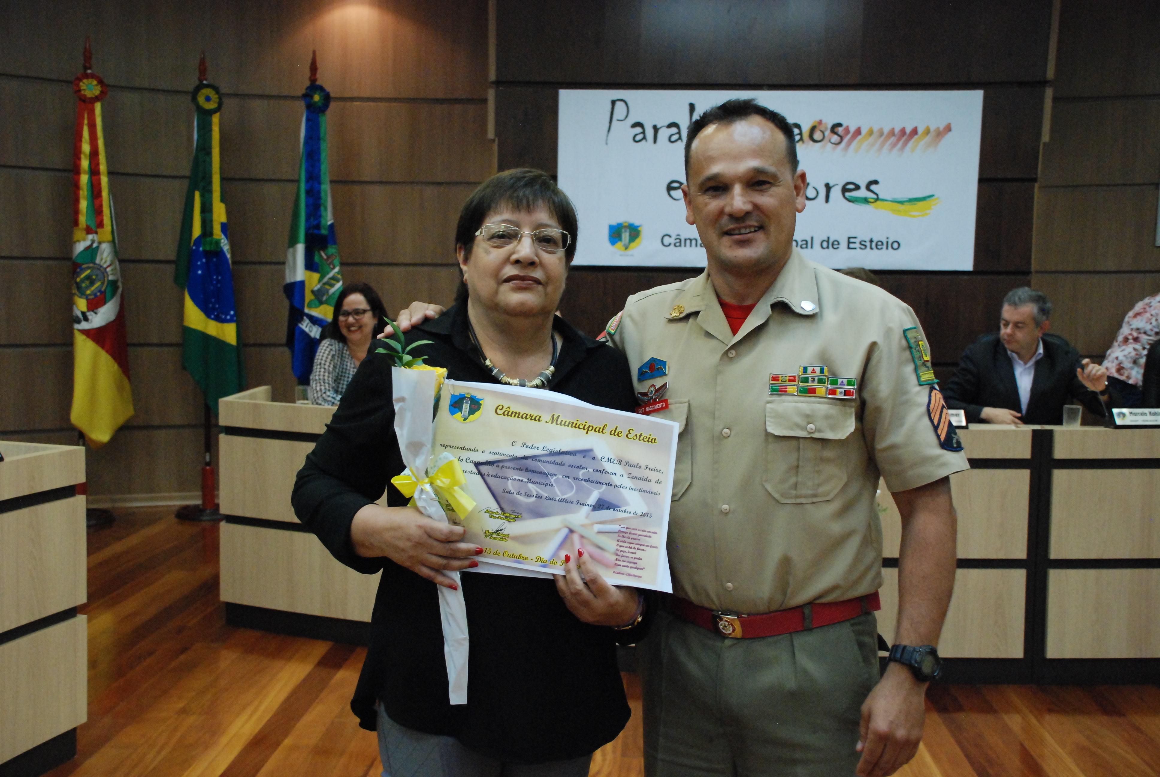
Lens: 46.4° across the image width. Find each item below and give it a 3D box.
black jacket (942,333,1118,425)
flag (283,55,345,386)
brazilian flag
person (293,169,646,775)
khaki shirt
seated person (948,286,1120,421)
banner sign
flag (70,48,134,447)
[{"bbox_3d":[1.785,0.147,5.421,0.680,0.720,0.420,1,4,9],"label":"black jacket"},{"bbox_3d":[-1.620,-0.965,8.250,0.380,2.150,0.300,0,4,-9],"label":"flag"},{"bbox_3d":[-2.268,-0.855,8.300,0.430,2.200,0.300,0,4,-13],"label":"brazilian flag"},{"bbox_3d":[-0.160,0.481,1.913,0.500,1.580,0.430,1,4,-2],"label":"person"},{"bbox_3d":[0.284,0.060,1.950,0.540,0.520,0.320,2,4,21],"label":"khaki shirt"},{"bbox_3d":[1.771,0.249,5.388,0.680,1.300,0.750,1,4,9],"label":"seated person"},{"bbox_3d":[1.127,-1.251,8.120,2.510,1.060,0.030,1,4,5],"label":"banner sign"},{"bbox_3d":[-2.858,-0.845,8.100,0.380,2.370,0.300,0,4,-16],"label":"flag"}]

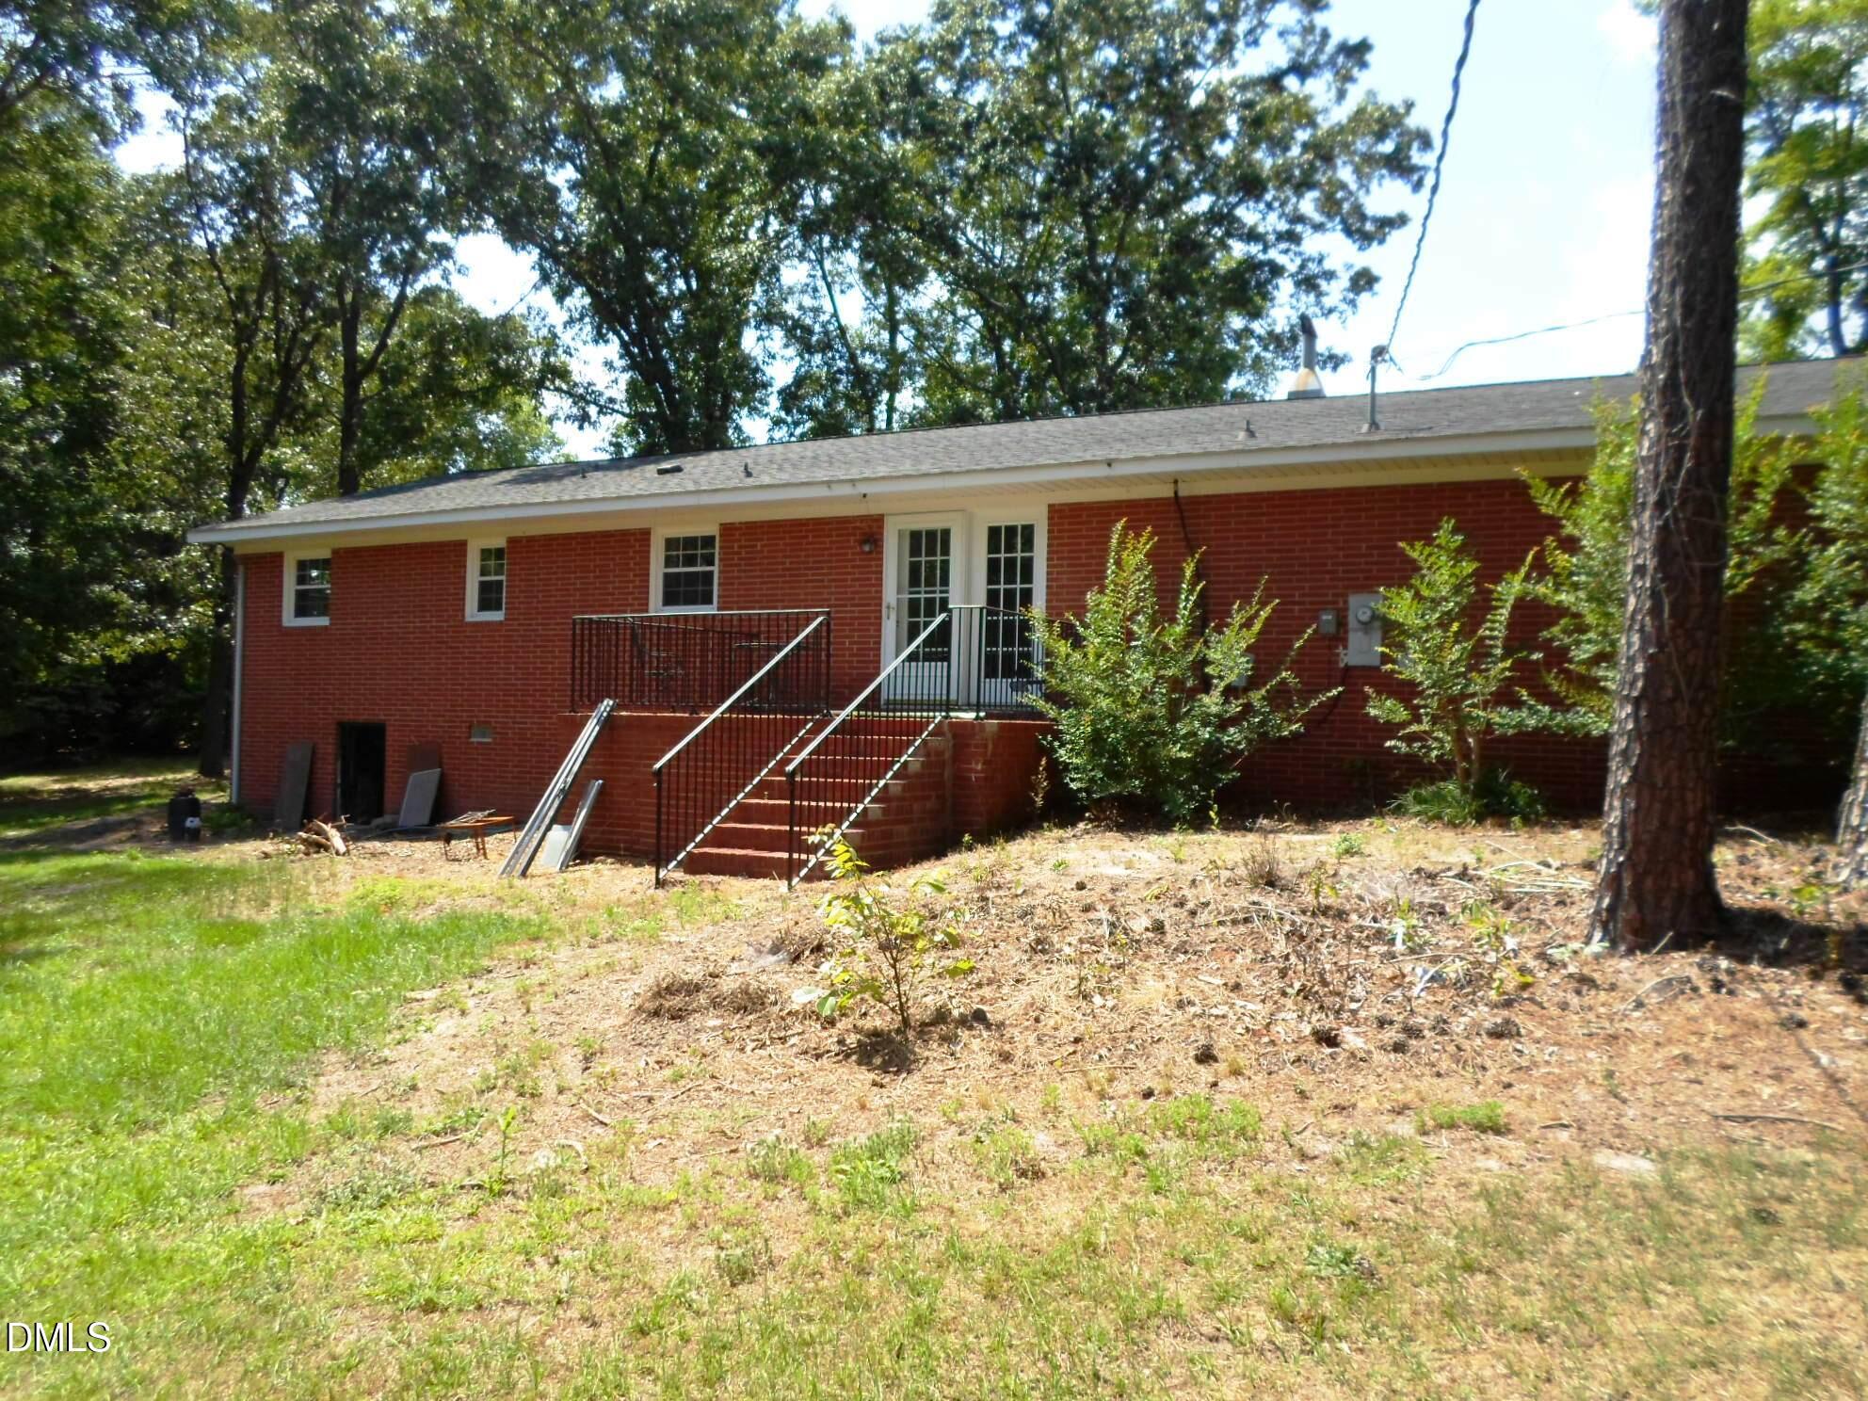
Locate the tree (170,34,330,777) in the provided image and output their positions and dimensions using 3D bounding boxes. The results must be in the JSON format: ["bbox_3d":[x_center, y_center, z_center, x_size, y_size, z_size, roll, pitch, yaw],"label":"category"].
[{"bbox_3d":[-13.700,-5.900,27.100,3.500,14.900,3.600,1,-1,0],"label":"tree"}]

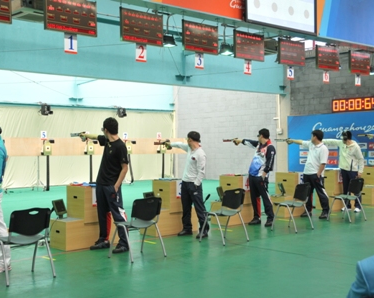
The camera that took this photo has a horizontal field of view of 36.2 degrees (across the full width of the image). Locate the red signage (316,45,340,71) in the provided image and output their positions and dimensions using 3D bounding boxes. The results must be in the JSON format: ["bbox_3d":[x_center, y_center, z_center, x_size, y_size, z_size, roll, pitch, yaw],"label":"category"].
[{"bbox_3d":[2.957,-1.879,11.967,0.759,0.470,0.060,-1,0,-42],"label":"red signage"}]

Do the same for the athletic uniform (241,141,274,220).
[{"bbox_3d":[1.314,0.560,10.516,0.440,1.490,0.820,-1,0,-32],"label":"athletic uniform"}]

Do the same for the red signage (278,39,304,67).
[{"bbox_3d":[2.173,-2.003,11.906,0.837,0.502,0.070,-1,0,-42],"label":"red signage"}]

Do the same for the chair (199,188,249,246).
[{"bbox_3d":[0.567,0.998,8.626,0.520,0.800,0.570,-1,0,45],"label":"chair"}]

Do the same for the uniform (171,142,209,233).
[{"bbox_3d":[0.057,0.632,9.386,0.420,1.450,0.760,-1,0,-32],"label":"uniform"}]

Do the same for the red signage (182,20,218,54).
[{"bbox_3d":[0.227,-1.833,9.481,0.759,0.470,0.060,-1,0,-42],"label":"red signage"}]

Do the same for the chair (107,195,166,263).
[{"bbox_3d":[-0.659,1.029,7.531,0.520,0.790,0.530,0,0,43],"label":"chair"}]

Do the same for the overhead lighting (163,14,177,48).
[{"bbox_3d":[-0.276,-1.929,9.389,0.220,0.530,0.180,-1,0,-42],"label":"overhead lighting"}]

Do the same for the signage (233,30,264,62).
[{"bbox_3d":[1.137,-1.848,10.310,0.759,0.470,0.060,-1,0,-42],"label":"signage"}]

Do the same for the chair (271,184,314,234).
[{"bbox_3d":[1.810,0.990,9.803,0.520,0.790,0.530,0,0,43],"label":"chair"}]

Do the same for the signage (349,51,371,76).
[{"bbox_3d":[4.128,-2.033,13.655,0.837,0.502,0.070,-1,0,-42],"label":"signage"}]

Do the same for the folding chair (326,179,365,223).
[{"bbox_3d":[3.061,0.970,10.976,0.520,0.790,0.530,0,0,43],"label":"folding chair"}]

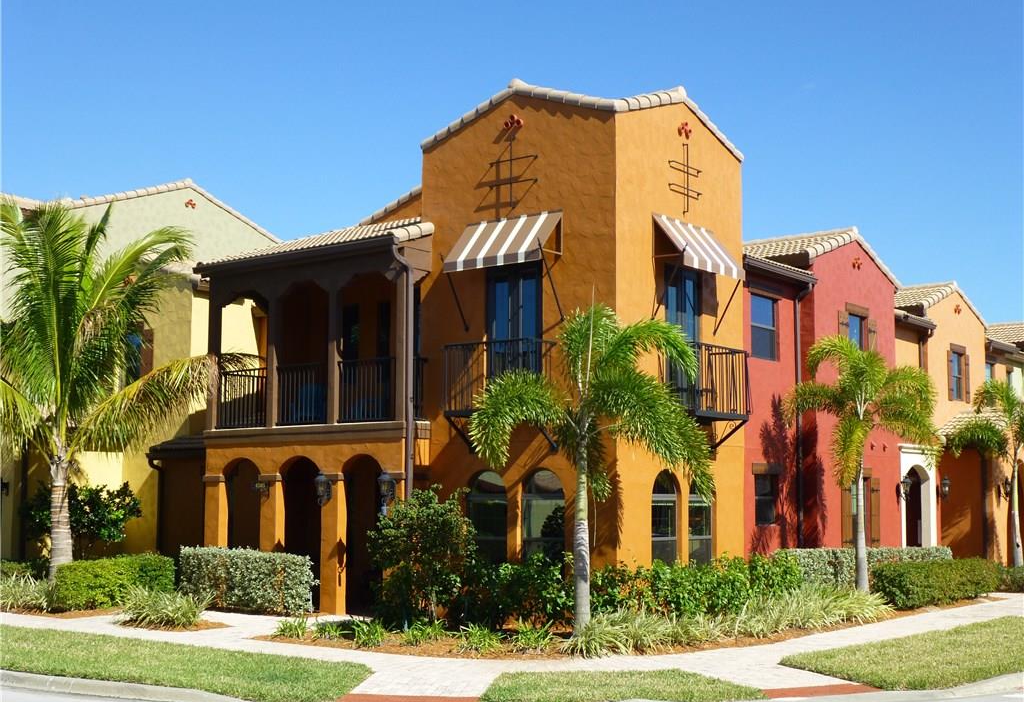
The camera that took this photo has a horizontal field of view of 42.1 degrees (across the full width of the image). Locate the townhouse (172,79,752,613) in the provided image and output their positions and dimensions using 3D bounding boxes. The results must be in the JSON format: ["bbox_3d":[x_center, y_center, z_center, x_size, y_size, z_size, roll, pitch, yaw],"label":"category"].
[{"bbox_3d":[-1.015,0.280,24.238,9.438,8.686,4.813,-5,-8,38],"label":"townhouse"}]

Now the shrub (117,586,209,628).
[{"bbox_3d":[-5.402,3.953,20.840,1.316,0.583,1.316,-5,-8,38],"label":"shrub"}]

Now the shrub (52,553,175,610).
[{"bbox_3d":[-7.159,4.168,23.866,0.996,0.827,1.692,-5,-8,38],"label":"shrub"}]

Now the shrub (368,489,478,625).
[{"bbox_3d":[-1.357,3.223,21.024,1.617,2.106,1.504,0,-6,0],"label":"shrub"}]

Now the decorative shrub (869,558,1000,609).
[{"bbox_3d":[8.388,4.528,26.249,0.790,0.771,5.076,-5,-8,38],"label":"decorative shrub"}]

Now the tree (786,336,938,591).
[{"bbox_3d":[6.173,2.168,23.220,2.557,4.756,2.557,-5,-8,38],"label":"tree"}]

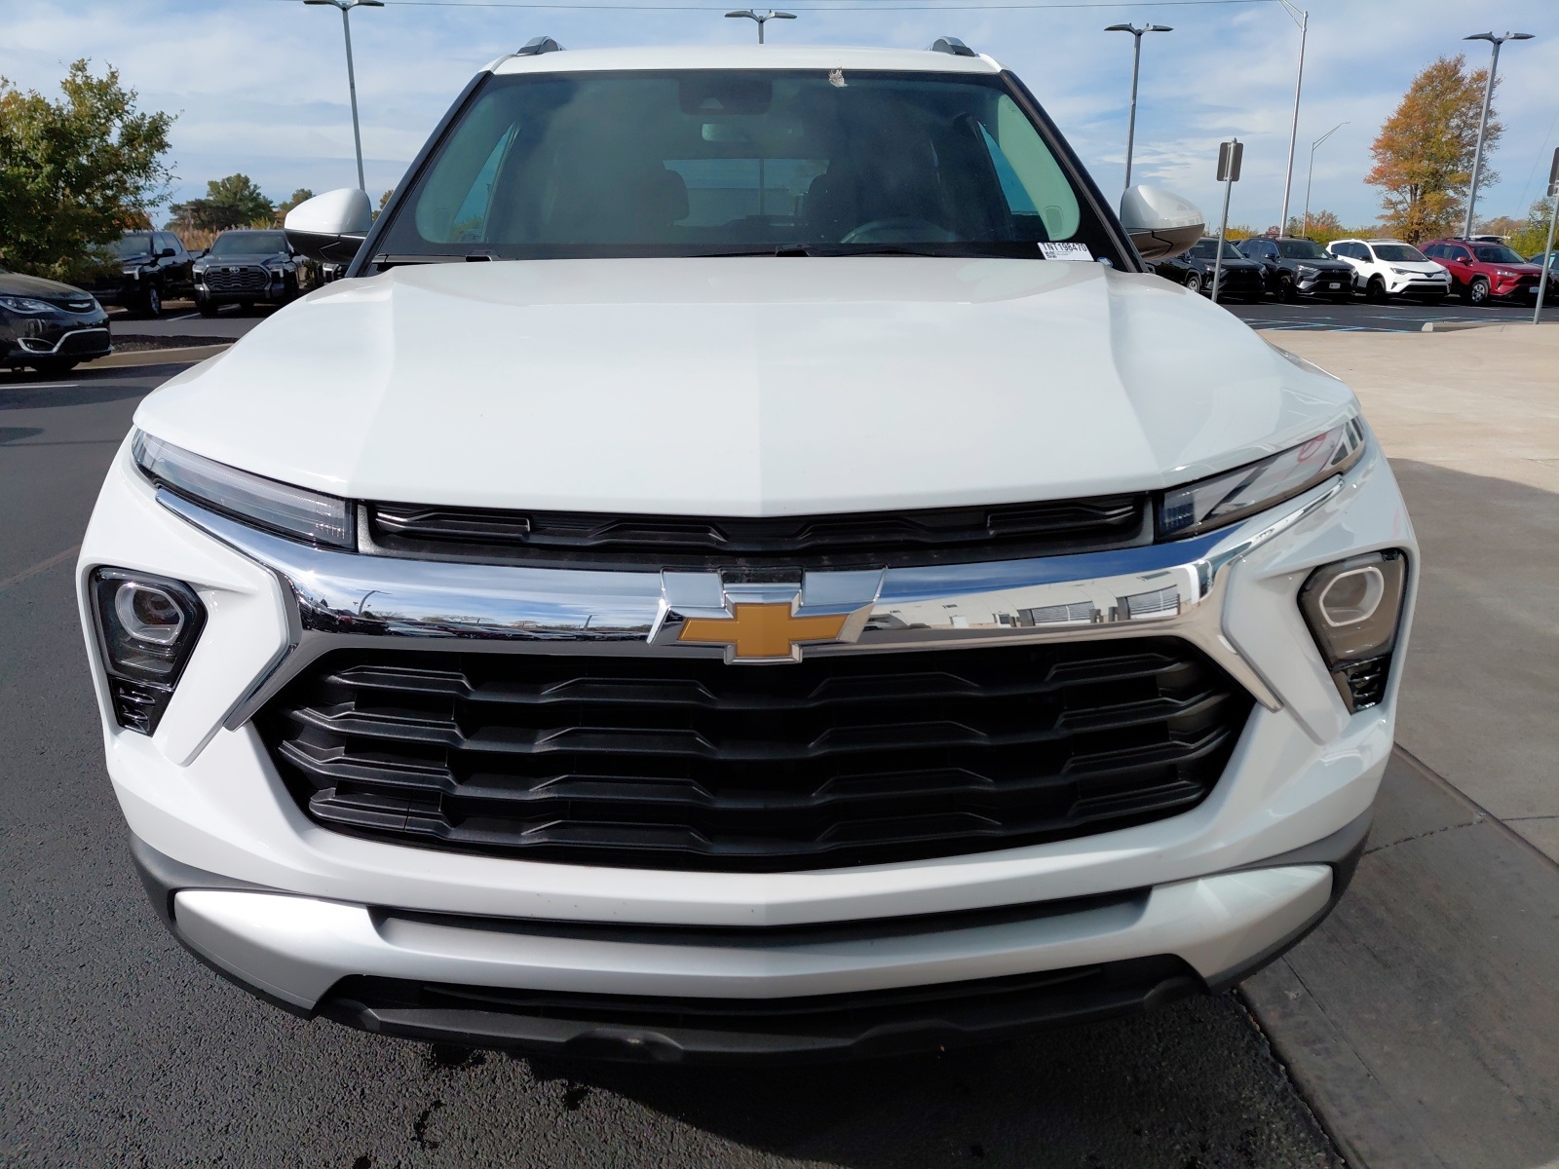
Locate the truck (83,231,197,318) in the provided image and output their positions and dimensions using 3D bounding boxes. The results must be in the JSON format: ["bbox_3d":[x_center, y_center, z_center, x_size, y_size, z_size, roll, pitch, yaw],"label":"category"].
[{"bbox_3d":[-15.853,-7.698,27.821,2.040,1.970,5.850,-3,16,-10],"label":"truck"}]

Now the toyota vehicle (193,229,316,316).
[{"bbox_3d":[-12.288,-7.561,27.255,2.050,1.970,5.900,-3,16,-11],"label":"toyota vehicle"}]

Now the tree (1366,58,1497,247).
[{"bbox_3d":[27.782,-17.441,47.947,5.750,9.430,5.750,9,18,27],"label":"tree"}]

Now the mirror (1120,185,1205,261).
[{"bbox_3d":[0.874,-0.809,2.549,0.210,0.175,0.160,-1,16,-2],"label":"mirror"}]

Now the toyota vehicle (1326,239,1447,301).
[{"bbox_3d":[17.516,-9.252,33.118,1.860,1.690,4.600,-3,16,-9],"label":"toyota vehicle"}]

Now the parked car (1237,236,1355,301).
[{"bbox_3d":[14.406,-8.914,31.690,1.860,1.700,4.600,-2,16,-6],"label":"parked car"}]

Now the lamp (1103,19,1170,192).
[{"bbox_3d":[10.885,-13.057,35.078,2.050,7.950,0.400,-2,16,-8],"label":"lamp"}]

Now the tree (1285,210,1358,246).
[{"bbox_3d":[35.506,-22.286,73.946,4.390,4.390,4.390,7,18,24],"label":"tree"}]

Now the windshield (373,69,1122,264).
[{"bbox_3d":[-0.061,-0.871,2.334,1.420,0.480,0.760,-1,16,-2],"label":"windshield"}]

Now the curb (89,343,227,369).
[{"bbox_3d":[-7.464,-2.770,13.654,0.180,0.150,2.700,15,22,42],"label":"curb"}]

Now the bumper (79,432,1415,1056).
[{"bbox_3d":[-0.024,0.184,1.444,1.790,0.740,0.560,-1,16,-2],"label":"bumper"}]

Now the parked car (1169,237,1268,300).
[{"bbox_3d":[12.055,-8.958,31.882,1.860,1.700,4.600,-2,16,-6],"label":"parked car"}]

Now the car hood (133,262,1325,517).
[{"bbox_3d":[-0.047,-0.329,1.591,1.580,0.260,1.120,-1,16,-2],"label":"car hood"}]

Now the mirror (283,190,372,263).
[{"bbox_3d":[-0.969,-0.800,2.526,0.220,0.165,0.160,-1,16,-2],"label":"mirror"}]

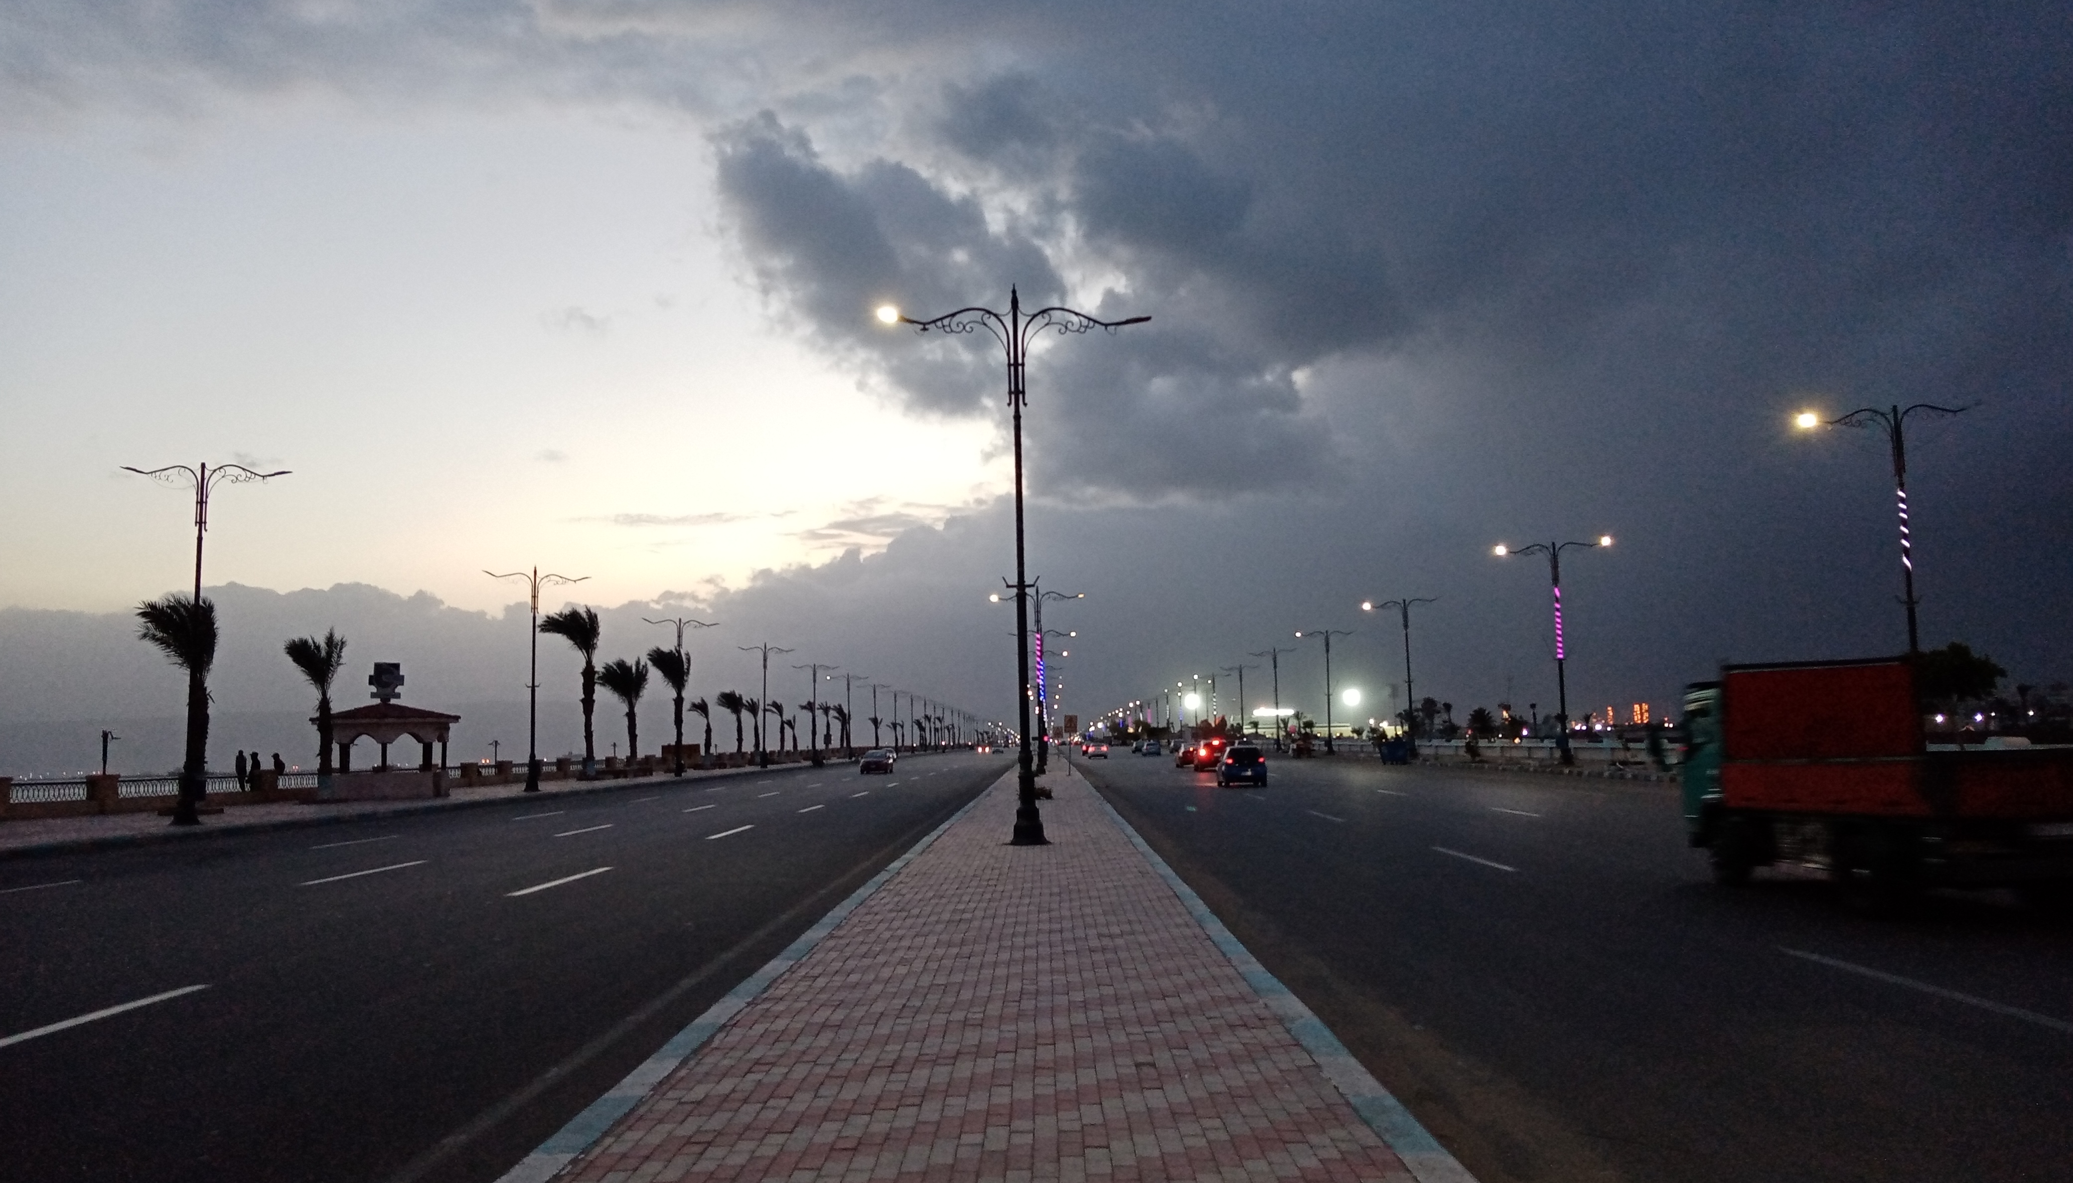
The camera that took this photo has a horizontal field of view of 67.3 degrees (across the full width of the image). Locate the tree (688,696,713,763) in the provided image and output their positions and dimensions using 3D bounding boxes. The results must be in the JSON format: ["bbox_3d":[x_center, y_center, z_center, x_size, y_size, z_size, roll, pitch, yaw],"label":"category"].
[{"bbox_3d":[-24.530,10.317,113.528,1.680,5.160,1.480,0,-6,-12],"label":"tree"}]

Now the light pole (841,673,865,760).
[{"bbox_3d":[-19.434,13.066,162.556,4.100,9.000,0.600,-1,-5,1],"label":"light pole"}]

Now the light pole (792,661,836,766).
[{"bbox_3d":[-19.193,10.755,135.432,4.250,8.850,0.600,-1,-5,0],"label":"light pole"}]

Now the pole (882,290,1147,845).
[{"bbox_3d":[-0.230,-0.418,24.584,4.250,8.850,0.600,-1,-5,0],"label":"pole"}]

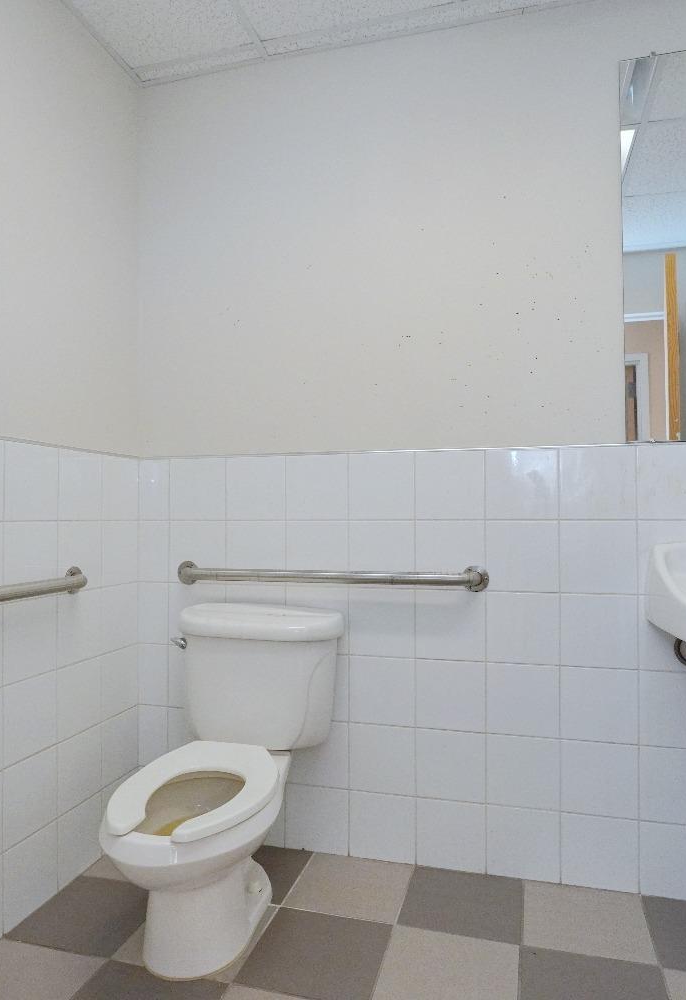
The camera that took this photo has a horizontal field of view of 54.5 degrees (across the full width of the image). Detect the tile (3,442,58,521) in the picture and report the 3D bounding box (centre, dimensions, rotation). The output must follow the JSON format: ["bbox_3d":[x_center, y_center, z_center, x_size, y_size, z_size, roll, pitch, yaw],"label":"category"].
[{"bbox_3d":[-0.813,-0.043,1.741,0.010,0.200,0.199,0,-1,16],"label":"tile"}]

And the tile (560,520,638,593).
[{"bbox_3d":[0.707,0.158,1.851,0.200,0.201,0.009,0,-1,15],"label":"tile"}]

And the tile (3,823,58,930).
[{"bbox_3d":[-0.810,0.967,1.724,0.010,0.200,0.199,0,-1,16],"label":"tile"}]

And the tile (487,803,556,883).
[{"bbox_3d":[0.511,0.968,1.881,0.199,0.193,0.010,-1,-1,15],"label":"tile"}]

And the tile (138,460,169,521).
[{"bbox_3d":[-0.619,-0.035,2.192,0.110,0.200,0.010,0,-1,15],"label":"tile"}]

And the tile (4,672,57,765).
[{"bbox_3d":[-0.811,0.563,1.731,0.010,0.200,0.199,0,-1,16],"label":"tile"}]

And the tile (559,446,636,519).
[{"bbox_3d":[0.706,-0.046,1.855,0.200,0.200,0.010,0,-1,15],"label":"tile"}]

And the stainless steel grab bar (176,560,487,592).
[{"bbox_3d":[-0.068,0.231,1.993,0.985,0.077,0.085,0,-1,15],"label":"stainless steel grab bar"}]

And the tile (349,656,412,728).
[{"bbox_3d":[0.119,0.567,1.993,0.200,0.200,0.010,-1,-1,15],"label":"tile"}]

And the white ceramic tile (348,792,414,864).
[{"bbox_3d":[0.120,0.972,1.984,0.199,0.193,0.010,-1,-1,15],"label":"white ceramic tile"}]

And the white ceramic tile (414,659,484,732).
[{"bbox_3d":[0.315,0.567,1.949,0.200,0.200,0.010,0,-1,15],"label":"white ceramic tile"}]

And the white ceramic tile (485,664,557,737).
[{"bbox_3d":[0.510,0.564,1.889,0.200,0.200,0.010,-1,-1,15],"label":"white ceramic tile"}]

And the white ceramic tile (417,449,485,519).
[{"bbox_3d":[0.314,-0.043,1.958,0.200,0.201,0.009,0,-1,15],"label":"white ceramic tile"}]

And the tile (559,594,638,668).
[{"bbox_3d":[0.709,0.362,1.854,0.200,0.201,0.010,0,-1,15],"label":"tile"}]

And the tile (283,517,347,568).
[{"bbox_3d":[-0.078,0.163,2.056,0.200,0.201,0.009,0,-1,15],"label":"tile"}]

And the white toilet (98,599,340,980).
[{"bbox_3d":[-0.312,0.697,1.694,0.475,0.748,0.765,0,-1,15],"label":"white toilet"}]

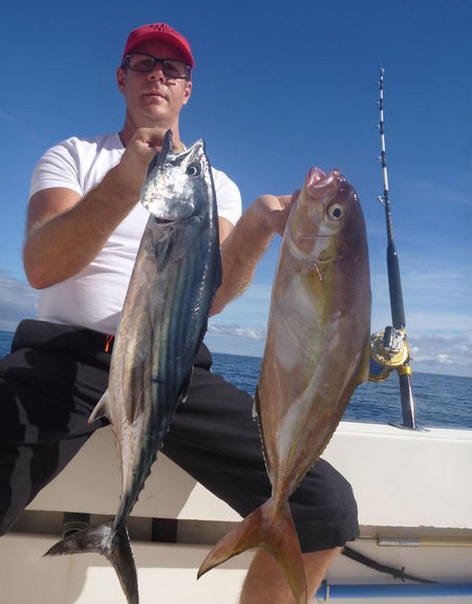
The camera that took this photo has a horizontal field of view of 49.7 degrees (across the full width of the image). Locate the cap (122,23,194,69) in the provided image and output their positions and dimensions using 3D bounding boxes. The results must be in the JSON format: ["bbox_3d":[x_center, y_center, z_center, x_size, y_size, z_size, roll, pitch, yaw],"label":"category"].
[{"bbox_3d":[-0.188,-0.609,1.228,0.175,0.145,0.270,3,4,-16],"label":"cap"}]

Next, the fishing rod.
[{"bbox_3d":[0.519,-0.291,1.802,0.140,1.680,0.130,8,-29,-4],"label":"fishing rod"}]

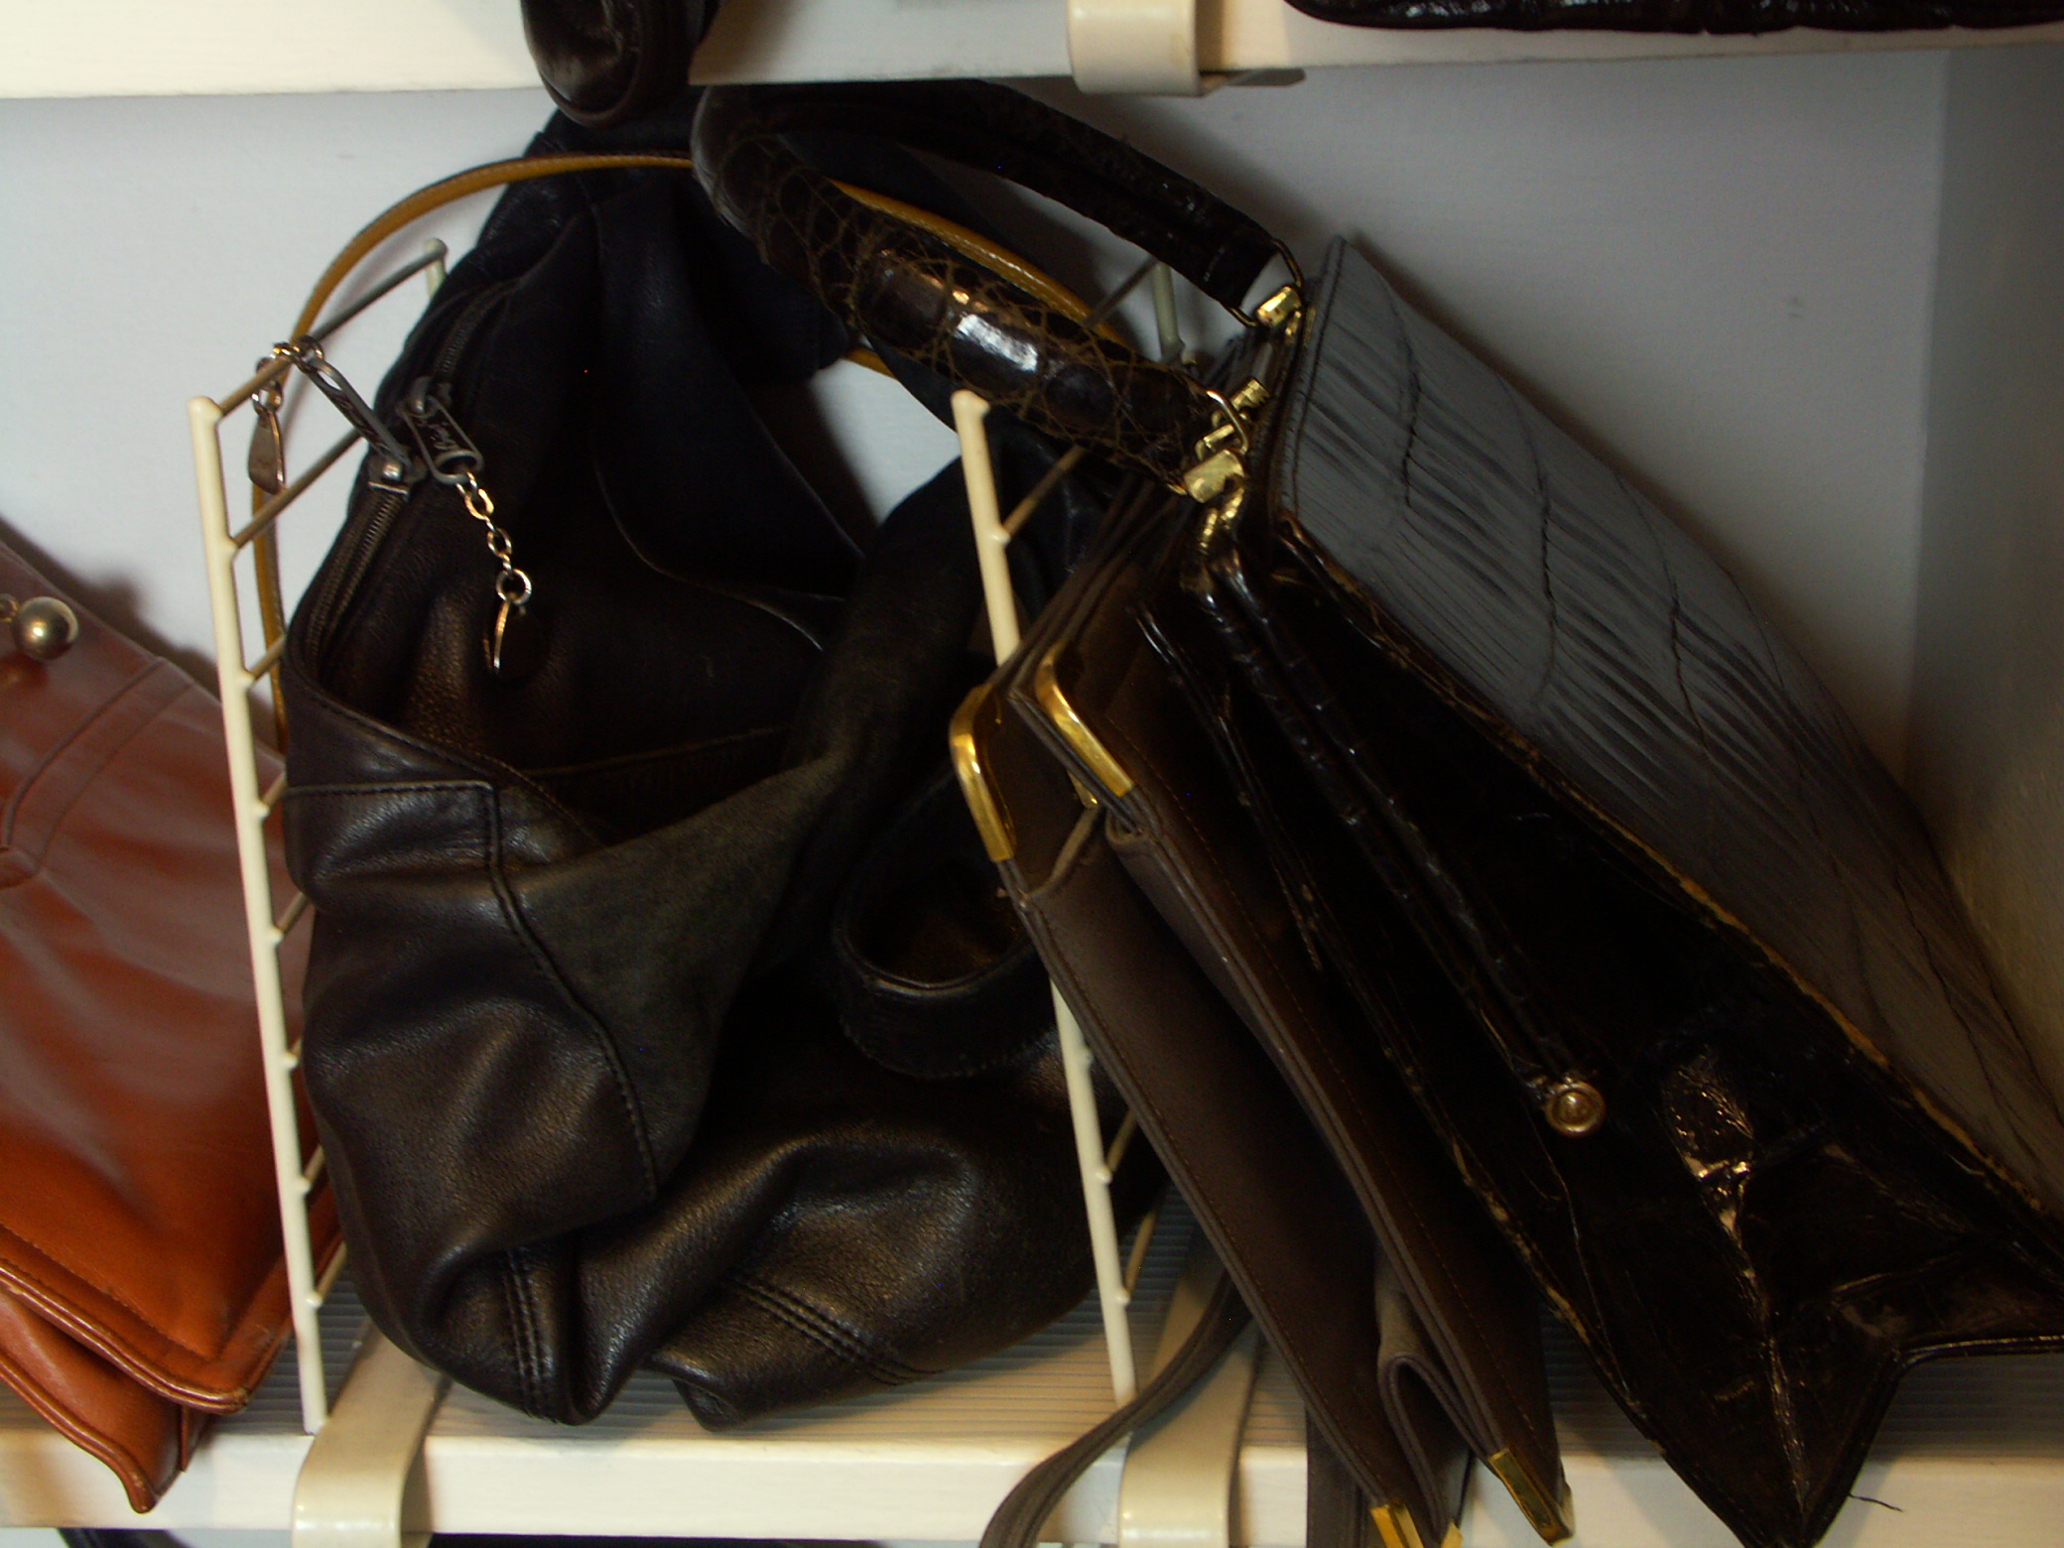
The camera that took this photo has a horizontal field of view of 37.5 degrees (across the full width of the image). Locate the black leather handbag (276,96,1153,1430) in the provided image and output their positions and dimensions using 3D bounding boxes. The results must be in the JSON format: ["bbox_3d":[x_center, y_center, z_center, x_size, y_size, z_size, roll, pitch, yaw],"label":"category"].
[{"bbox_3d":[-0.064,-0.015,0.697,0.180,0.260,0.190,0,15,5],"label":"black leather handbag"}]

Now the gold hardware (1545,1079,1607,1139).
[{"bbox_3d":[0.103,0.063,0.579,0.012,0.011,0.006,0,15,5],"label":"gold hardware"}]

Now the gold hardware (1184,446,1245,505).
[{"bbox_3d":[0.035,-0.056,0.573,0.011,0.011,0.008,0,15,5],"label":"gold hardware"}]

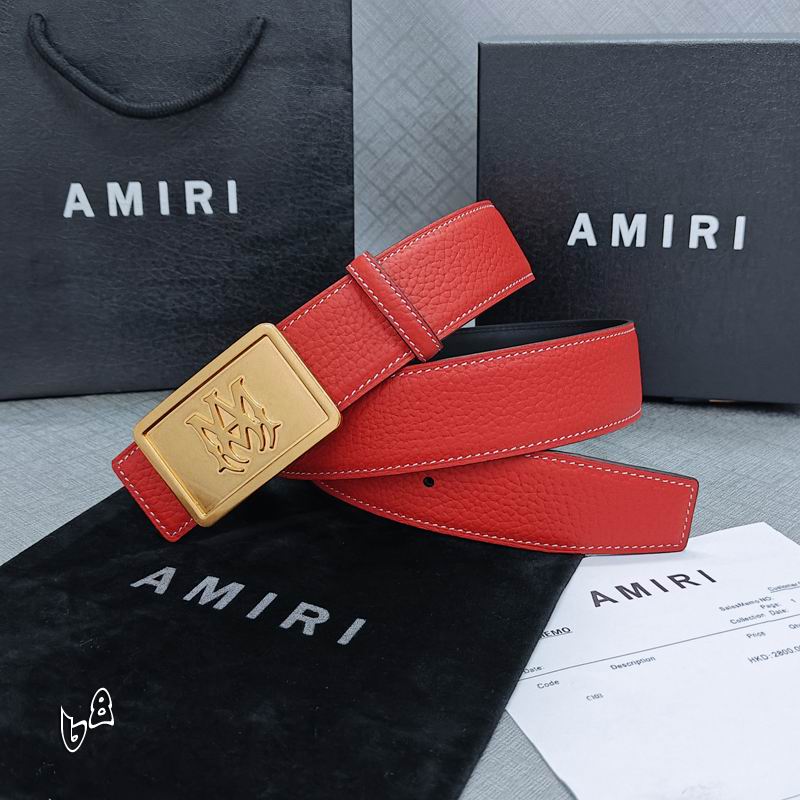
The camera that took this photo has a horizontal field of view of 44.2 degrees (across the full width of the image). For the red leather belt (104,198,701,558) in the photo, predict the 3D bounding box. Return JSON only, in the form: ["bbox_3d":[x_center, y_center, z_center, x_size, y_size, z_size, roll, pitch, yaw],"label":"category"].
[{"bbox_3d":[0.005,-0.017,0.382,0.222,0.109,0.115,0,22,-4],"label":"red leather belt"}]

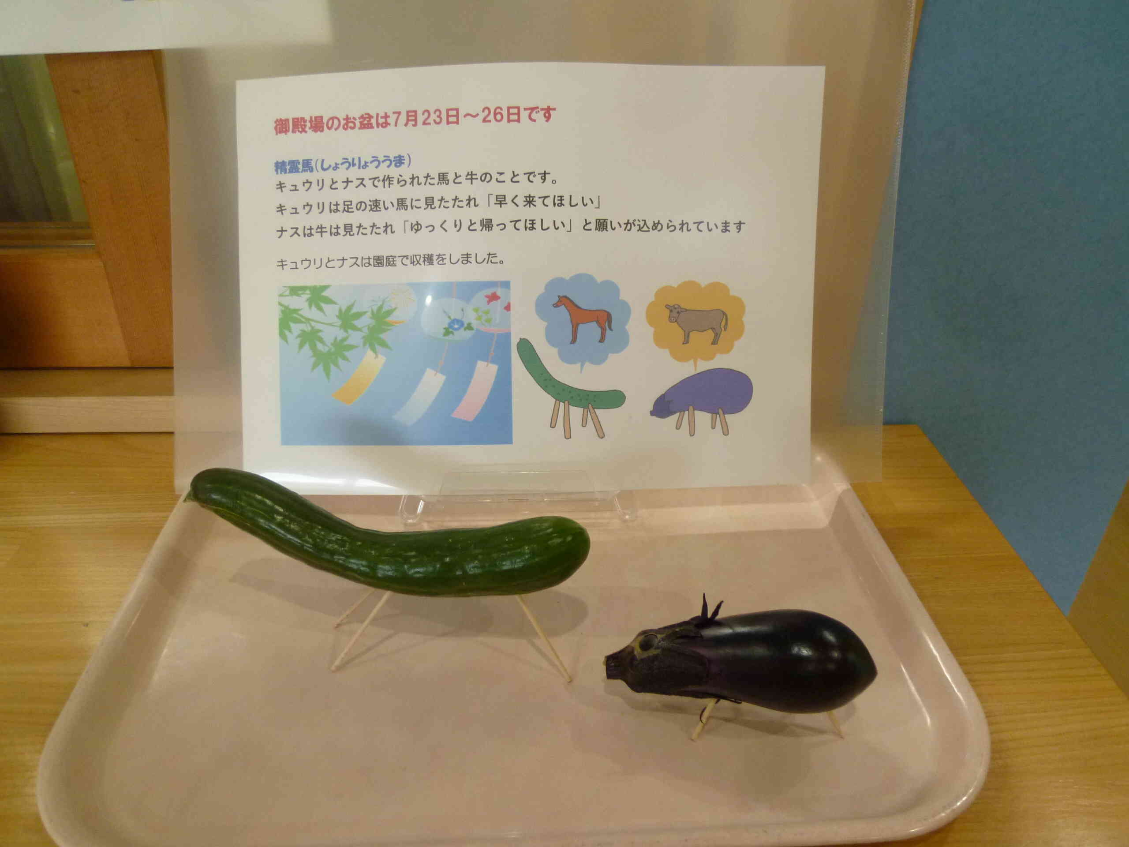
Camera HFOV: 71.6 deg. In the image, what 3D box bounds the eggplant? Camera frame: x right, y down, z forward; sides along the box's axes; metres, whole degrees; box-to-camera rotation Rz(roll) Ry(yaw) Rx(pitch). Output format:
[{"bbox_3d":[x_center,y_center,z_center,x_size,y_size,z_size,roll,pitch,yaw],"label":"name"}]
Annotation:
[{"bbox_3d":[0.071,0.087,0.304,0.110,0.056,0.040,0,32,-1],"label":"eggplant"}]

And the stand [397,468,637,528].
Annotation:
[{"bbox_3d":[-0.024,0.018,0.432,0.129,0.054,0.062,0,32,-2],"label":"stand"}]

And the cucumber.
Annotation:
[{"bbox_3d":[-0.071,0.045,0.318,0.163,0.057,0.030,2,32,2],"label":"cucumber"}]

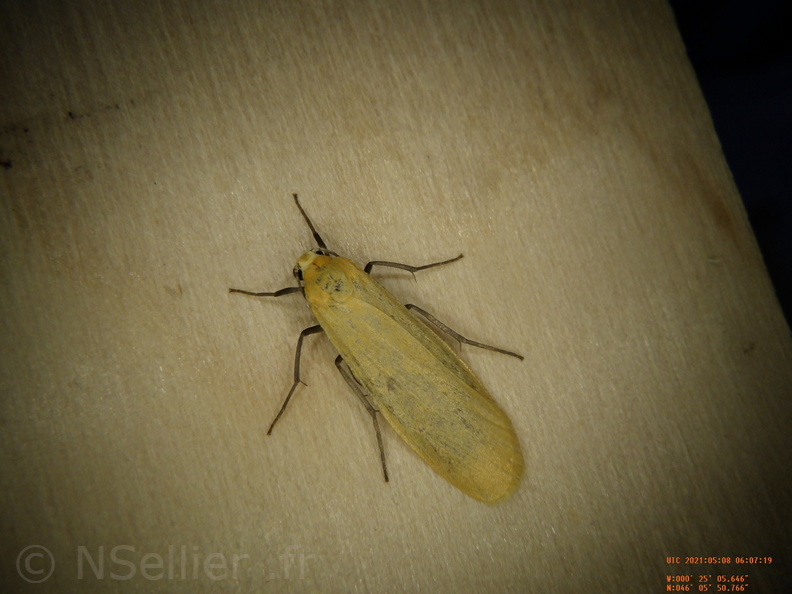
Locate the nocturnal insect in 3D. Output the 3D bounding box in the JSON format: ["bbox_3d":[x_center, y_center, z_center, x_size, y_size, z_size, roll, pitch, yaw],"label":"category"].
[{"bbox_3d":[-0.001,0.003,0.039,0.014,0.004,0.019,-42,86,-3],"label":"nocturnal insect"}]

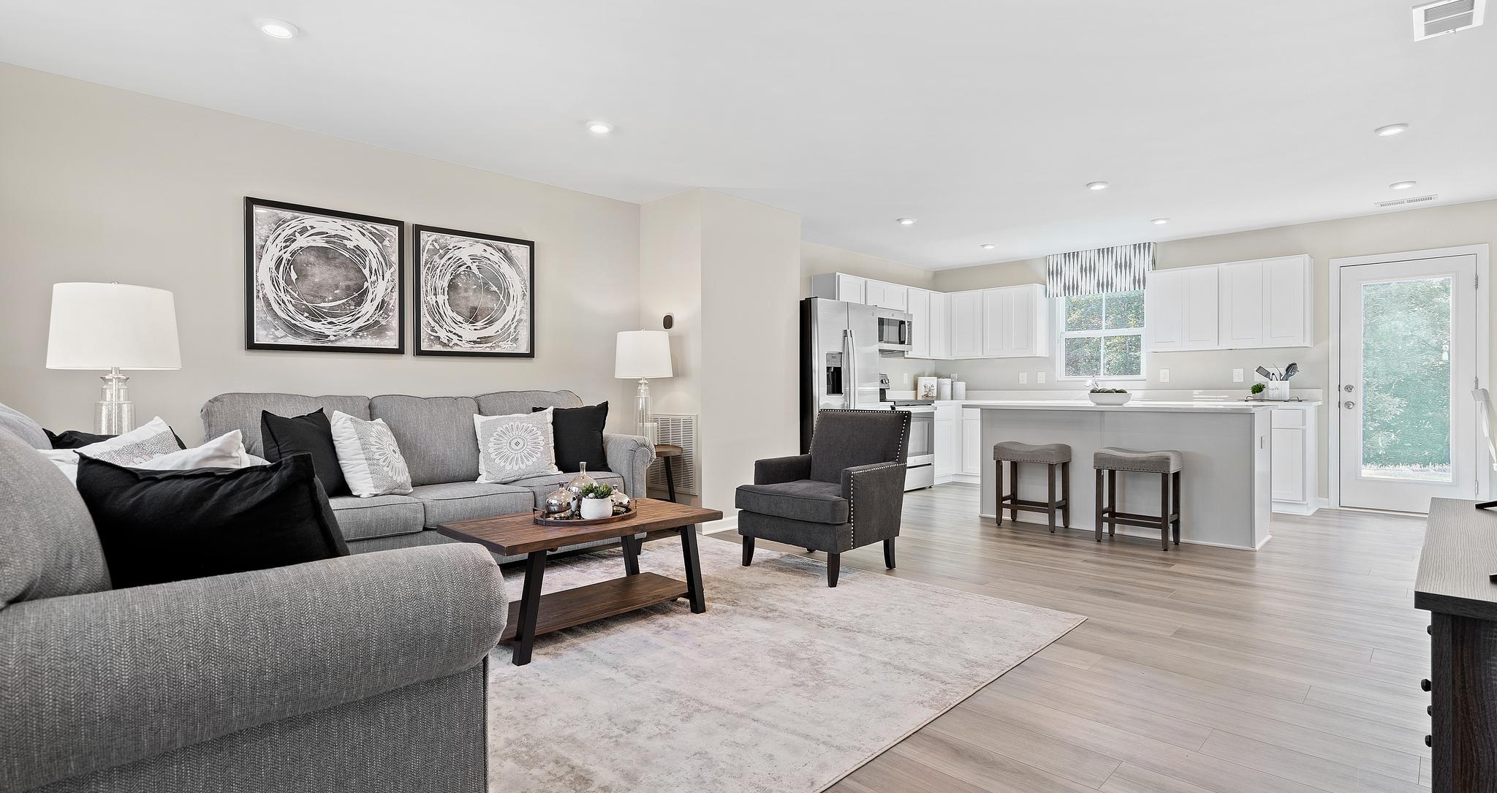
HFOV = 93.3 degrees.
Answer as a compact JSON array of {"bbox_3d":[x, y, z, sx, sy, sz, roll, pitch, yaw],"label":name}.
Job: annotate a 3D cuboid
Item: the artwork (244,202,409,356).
[{"bbox_3d":[-2.268,-0.622,3.830,0.035,0.766,0.767,0,1,44],"label":"artwork"}]

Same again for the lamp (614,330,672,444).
[{"bbox_3d":[-0.744,-0.056,4.970,0.405,0.850,0.405,0,1,0],"label":"lamp"}]

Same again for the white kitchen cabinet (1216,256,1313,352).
[{"bbox_3d":[4.526,-0.797,6.198,0.628,0.765,0.330,0,1,44],"label":"white kitchen cabinet"}]

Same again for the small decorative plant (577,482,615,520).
[{"bbox_3d":[-0.681,0.450,3.170,0.150,0.170,0.150,0,1,0],"label":"small decorative plant"}]

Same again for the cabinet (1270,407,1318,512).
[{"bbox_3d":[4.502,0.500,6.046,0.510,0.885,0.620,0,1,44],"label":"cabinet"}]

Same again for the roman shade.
[{"bbox_3d":[3.606,-1.282,7.290,1.030,0.455,0.130,0,1,44],"label":"roman shade"}]

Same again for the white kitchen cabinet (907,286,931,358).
[{"bbox_3d":[1.765,-0.798,7.848,0.325,0.765,0.470,0,1,44],"label":"white kitchen cabinet"}]

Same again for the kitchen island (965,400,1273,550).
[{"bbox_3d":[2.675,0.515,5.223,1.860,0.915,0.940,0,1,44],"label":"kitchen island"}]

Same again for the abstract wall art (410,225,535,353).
[{"bbox_3d":[-1.724,-0.643,4.499,0.035,0.785,0.785,0,1,44],"label":"abstract wall art"}]

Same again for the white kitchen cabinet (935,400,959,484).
[{"bbox_3d":[1.891,0.492,7.767,0.620,0.895,0.480,0,1,44],"label":"white kitchen cabinet"}]

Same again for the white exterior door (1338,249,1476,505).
[{"bbox_3d":[5.296,-0.079,5.700,0.803,2.030,0.050,0,1,44],"label":"white exterior door"}]

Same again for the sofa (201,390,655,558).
[{"bbox_3d":[-1.666,0.495,3.915,0.880,1.020,2.270,0,1,44],"label":"sofa"}]

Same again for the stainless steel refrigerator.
[{"bbox_3d":[0.616,0.085,6.310,0.830,1.770,0.900,0,1,44],"label":"stainless steel refrigerator"}]

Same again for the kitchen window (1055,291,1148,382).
[{"bbox_3d":[3.644,-0.636,7.261,0.920,0.940,0.090,0,1,44],"label":"kitchen window"}]

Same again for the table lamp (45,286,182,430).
[{"bbox_3d":[-2.513,-0.024,2.800,0.405,0.850,0.405,0,1,44],"label":"table lamp"}]

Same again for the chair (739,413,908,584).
[{"bbox_3d":[0.444,0.542,4.167,0.735,0.910,0.765,0,1,44],"label":"chair"}]

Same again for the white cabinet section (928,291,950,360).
[{"bbox_3d":[2.055,-0.811,8.181,0.330,0.765,0.360,0,1,44],"label":"white cabinet section"}]

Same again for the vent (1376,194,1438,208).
[{"bbox_3d":[5.080,-1.500,5.456,0.350,0.020,0.150,0,1,44],"label":"vent"}]

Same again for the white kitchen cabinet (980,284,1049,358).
[{"bbox_3d":[2.921,-0.805,7.742,0.600,0.765,0.330,0,1,44],"label":"white kitchen cabinet"}]

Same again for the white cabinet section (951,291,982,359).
[{"bbox_3d":[2.601,-0.813,8.131,0.400,0.765,0.330,0,1,44],"label":"white cabinet section"}]

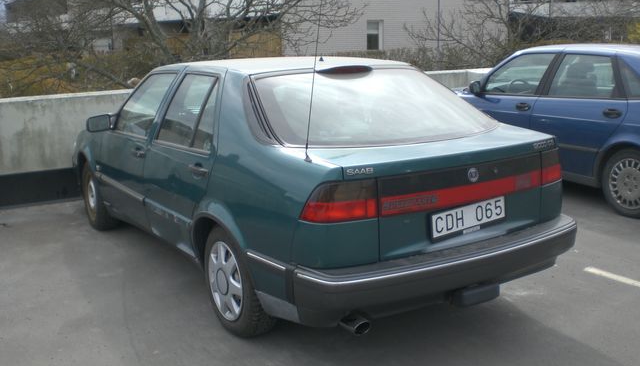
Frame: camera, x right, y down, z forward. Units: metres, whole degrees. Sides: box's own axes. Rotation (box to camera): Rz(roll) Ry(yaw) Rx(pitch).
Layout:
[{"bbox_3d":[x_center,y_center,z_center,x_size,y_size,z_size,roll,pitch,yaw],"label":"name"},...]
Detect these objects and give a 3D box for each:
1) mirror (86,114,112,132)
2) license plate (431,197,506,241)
[{"bbox_3d":[-1.607,-0.433,5.112,0.180,0.122,0.100,-8,13,-32],"label":"mirror"},{"bbox_3d":[0.723,0.162,3.369,0.485,0.116,0.025,-12,14,-32],"label":"license plate"}]

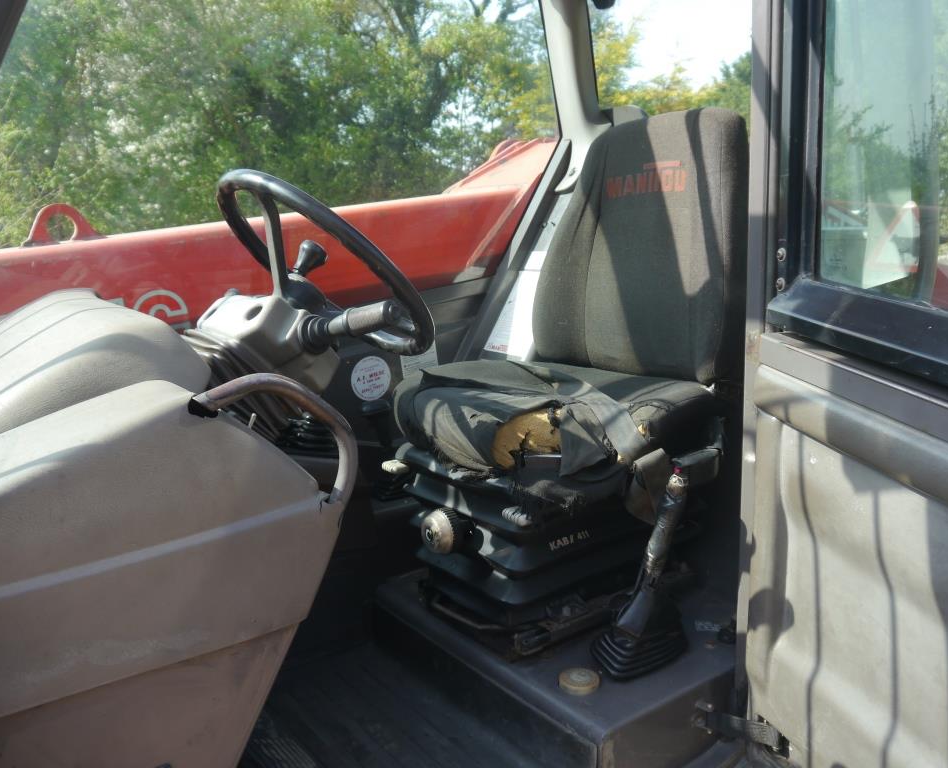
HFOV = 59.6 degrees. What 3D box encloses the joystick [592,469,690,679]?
[{"bbox_3d":[0.272,0.295,1.350,0.174,0.301,0.105,-8,11,-35],"label":"joystick"}]

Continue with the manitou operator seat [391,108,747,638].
[{"bbox_3d":[0.160,-0.048,1.560,0.537,0.907,0.517,-8,11,-35],"label":"manitou operator seat"}]

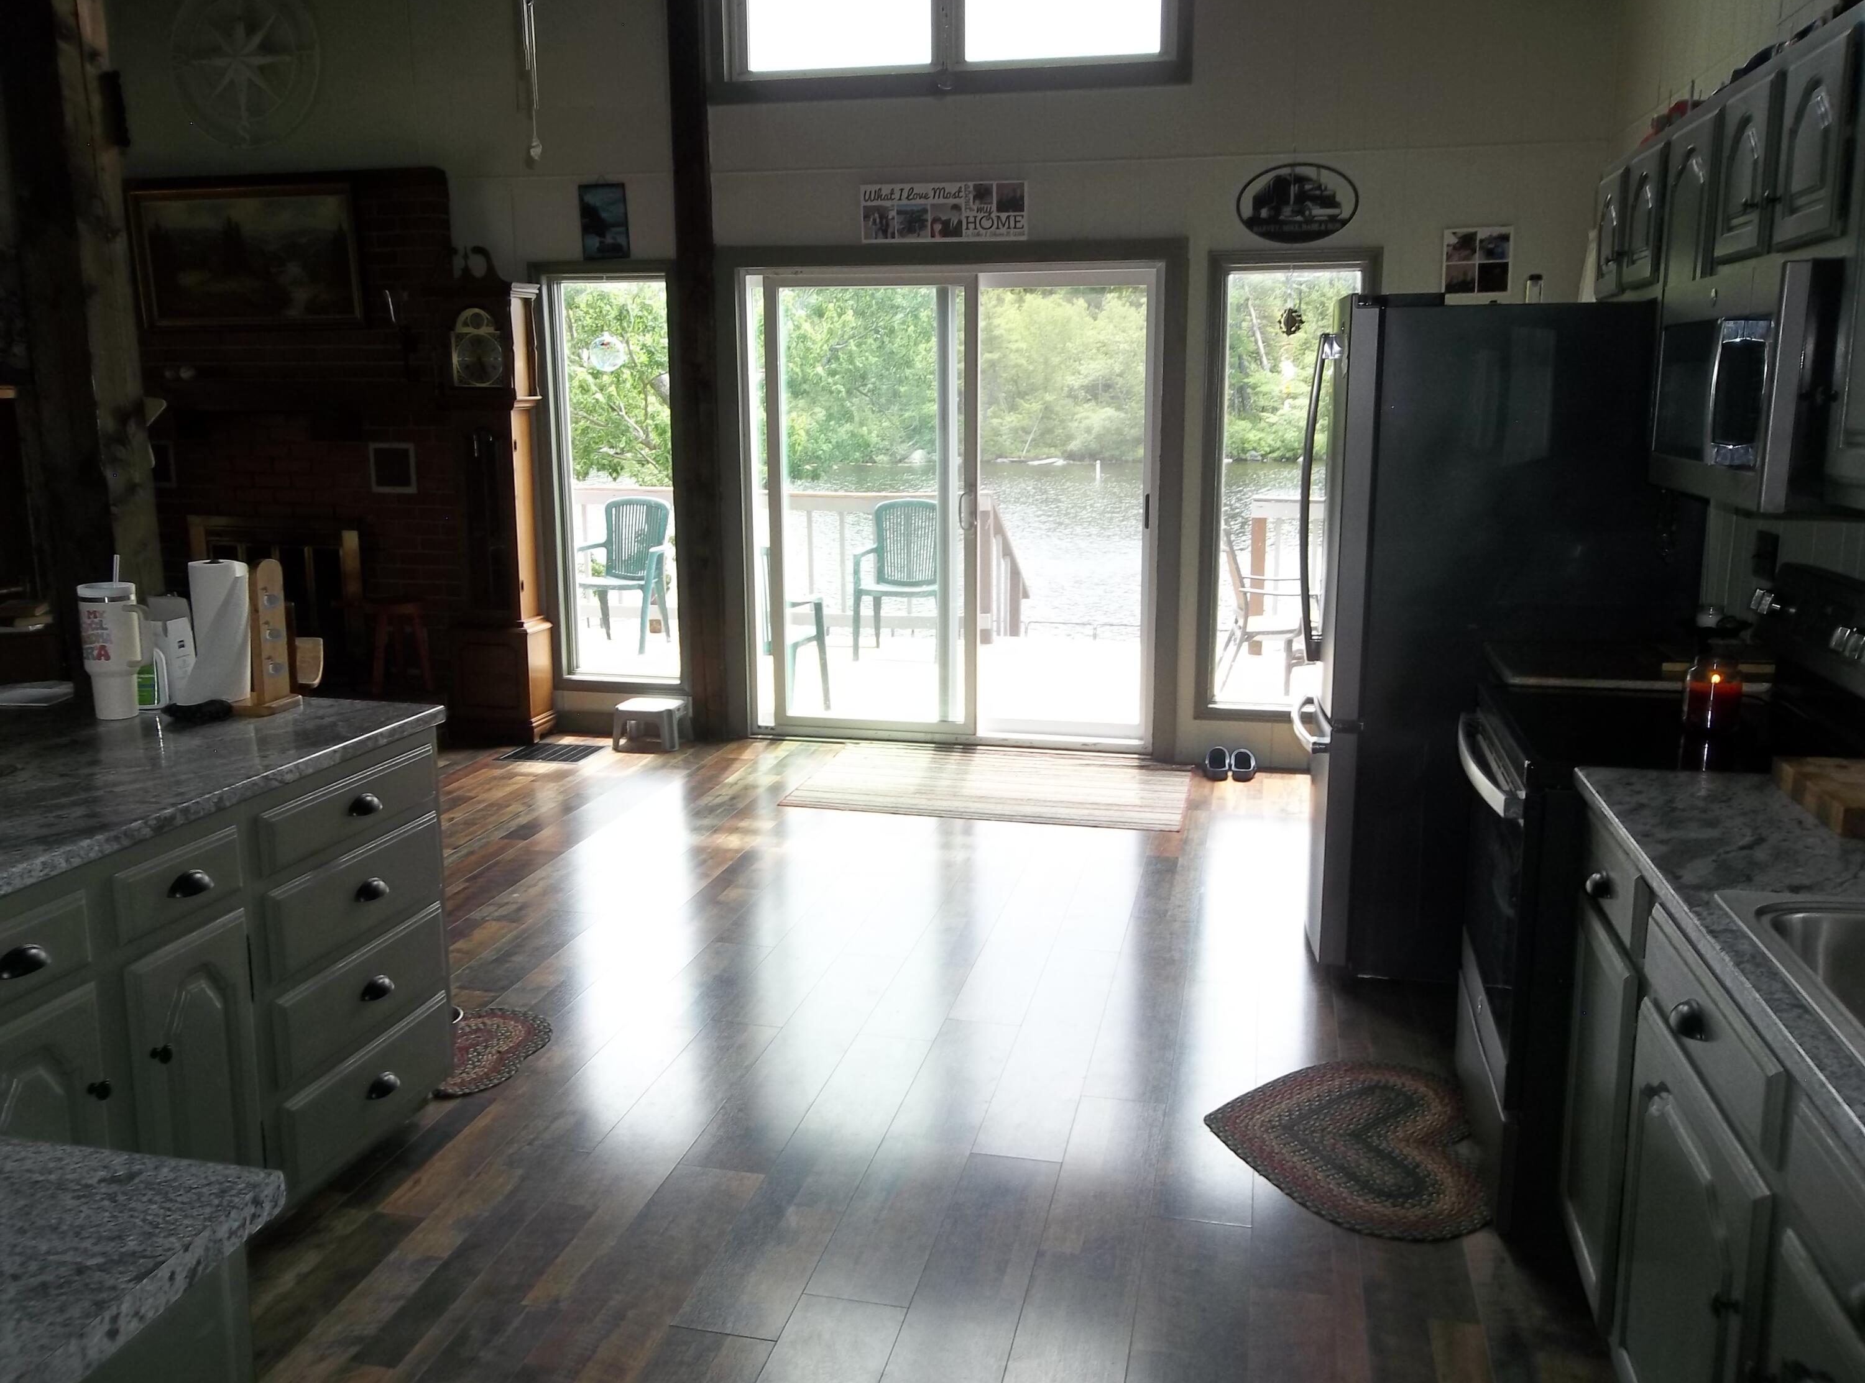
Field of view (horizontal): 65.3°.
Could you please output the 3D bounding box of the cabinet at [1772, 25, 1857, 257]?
[{"bbox_3d":[1.601,-0.893,2.363,0.320,0.322,0.340,2,12,13],"label":"cabinet"}]

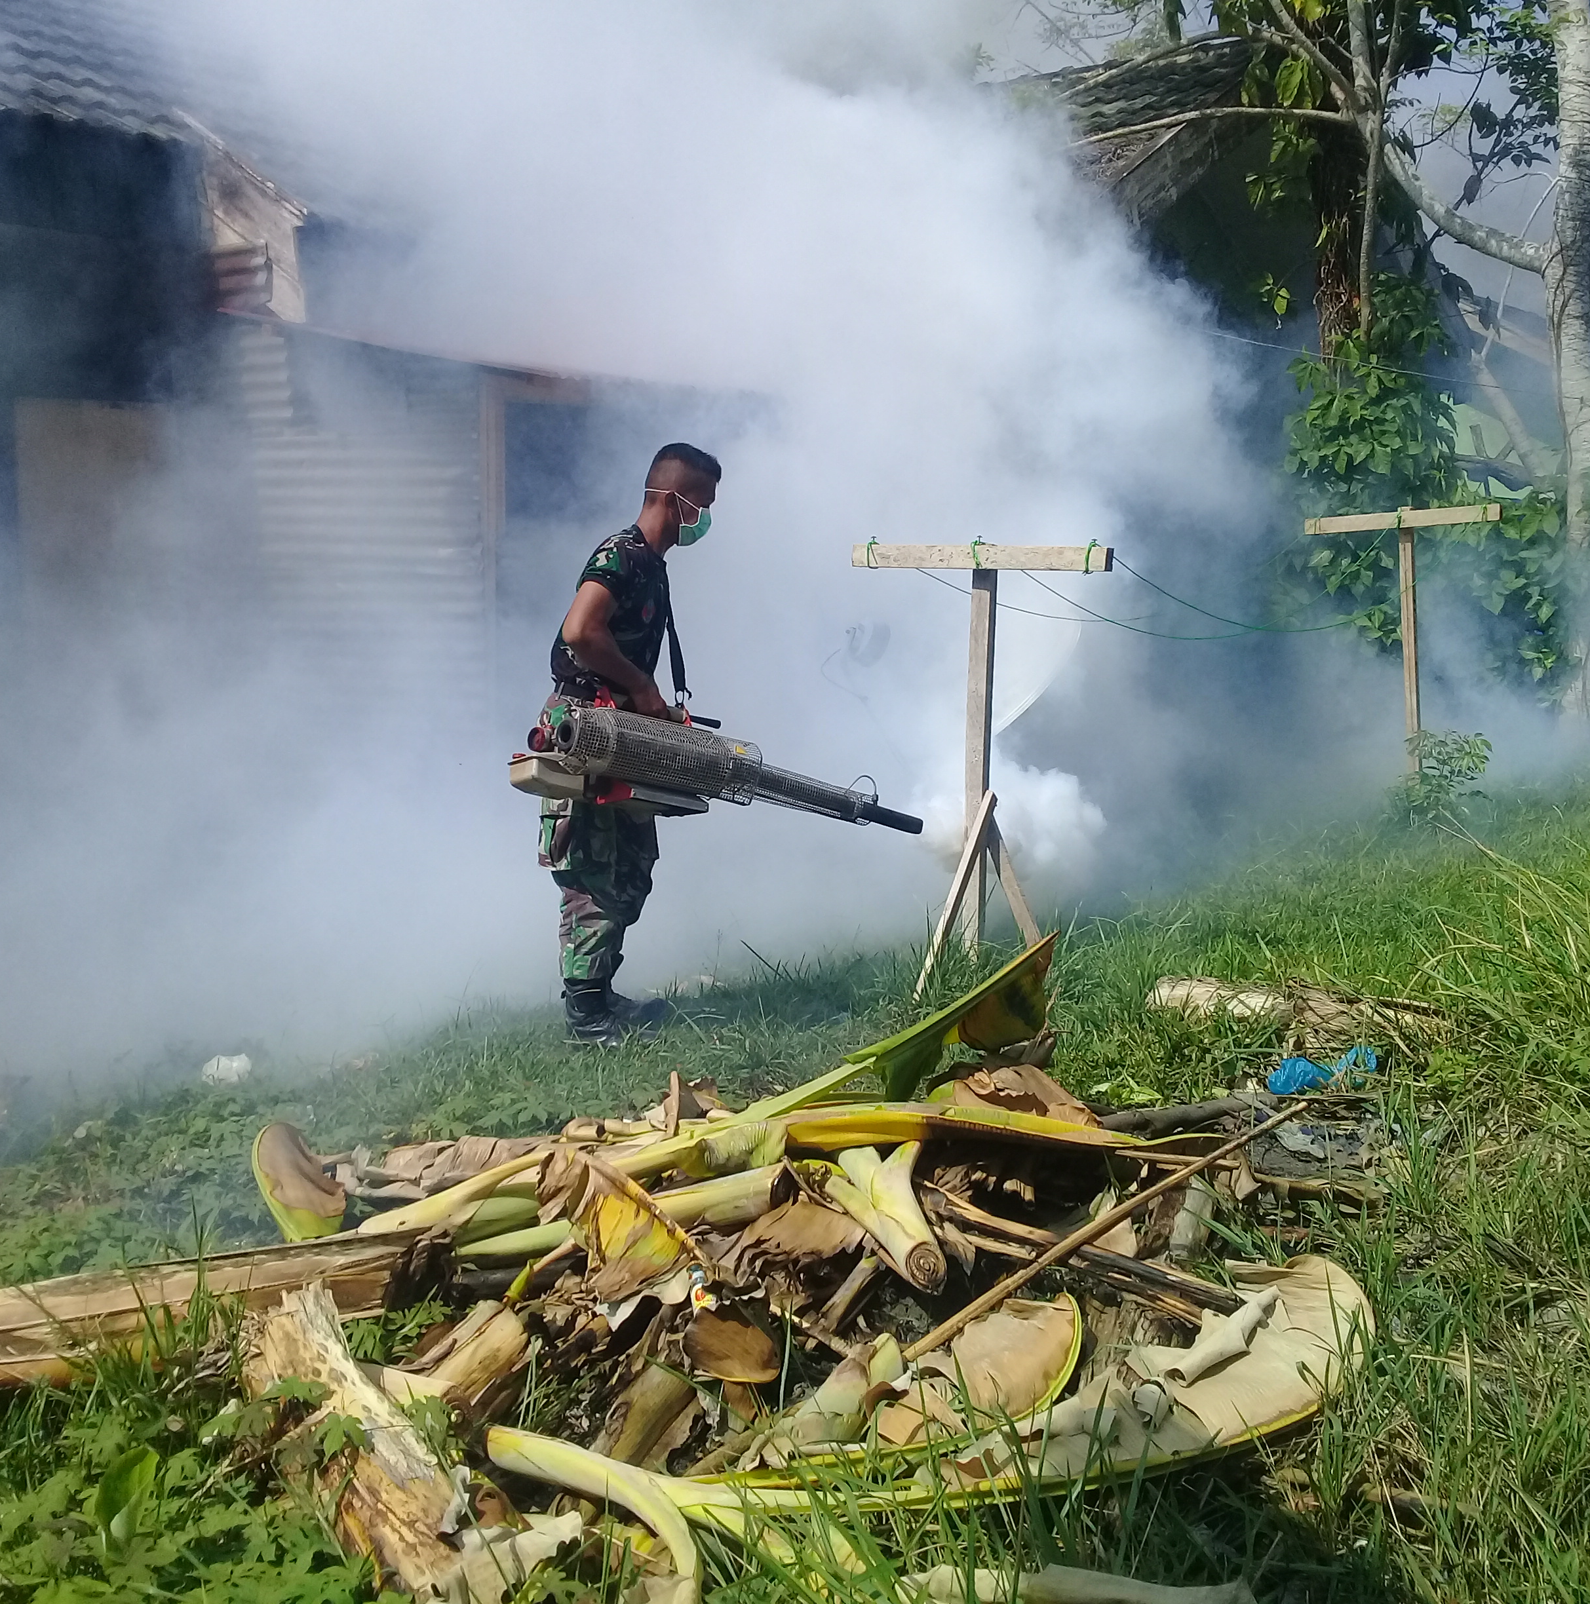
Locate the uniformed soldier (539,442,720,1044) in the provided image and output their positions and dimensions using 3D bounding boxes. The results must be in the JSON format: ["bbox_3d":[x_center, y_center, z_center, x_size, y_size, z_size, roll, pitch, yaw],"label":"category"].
[{"bbox_3d":[-0.460,-0.169,5.300,0.420,1.690,0.500,-3,9,-17],"label":"uniformed soldier"}]

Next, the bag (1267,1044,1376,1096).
[{"bbox_3d":[1.237,0.634,4.500,0.250,0.110,0.170,0,9,0],"label":"bag"}]

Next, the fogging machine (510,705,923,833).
[{"bbox_3d":[-0.227,-0.068,5.060,1.270,0.300,0.270,15,0,-31],"label":"fogging machine"}]

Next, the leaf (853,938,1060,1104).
[{"bbox_3d":[0.342,0.460,4.100,0.490,0.190,0.200,-36,20,-15],"label":"leaf"}]

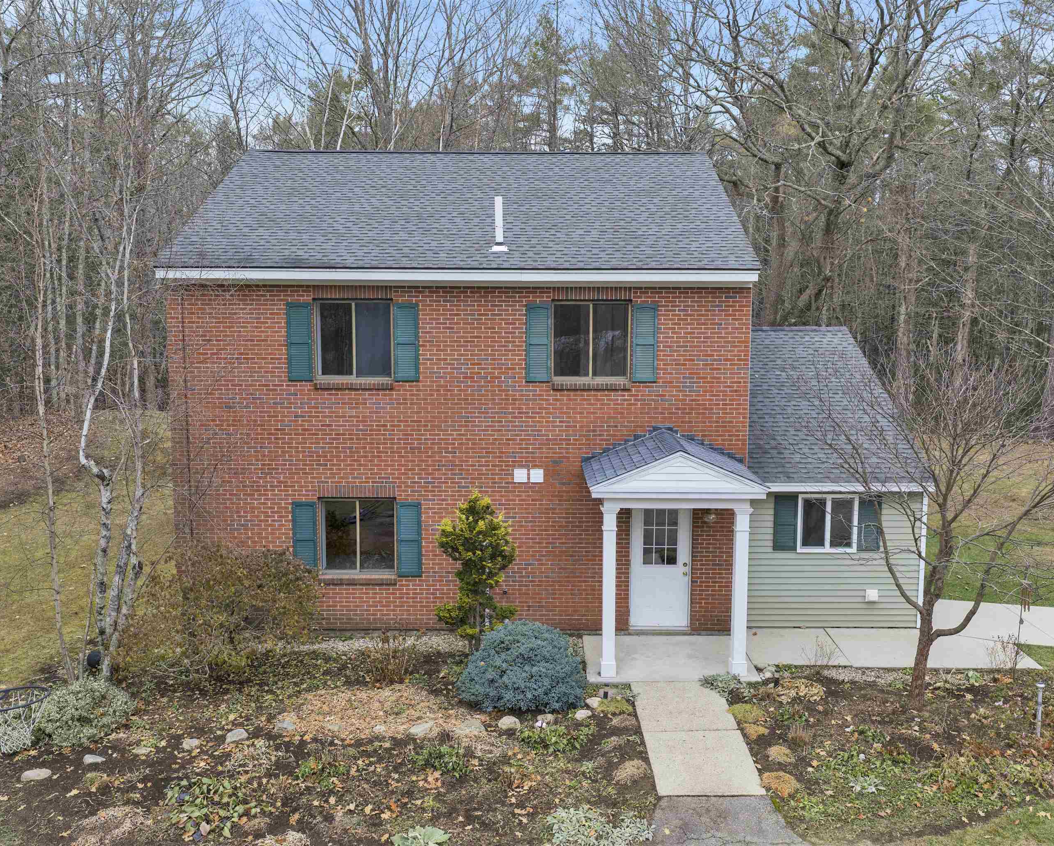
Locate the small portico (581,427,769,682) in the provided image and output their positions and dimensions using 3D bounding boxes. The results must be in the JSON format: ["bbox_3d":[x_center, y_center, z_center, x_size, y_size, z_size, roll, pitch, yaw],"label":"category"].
[{"bbox_3d":[2.010,1.906,14.372,2.398,3.355,2.282,0,7,0],"label":"small portico"}]

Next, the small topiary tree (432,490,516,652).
[{"bbox_3d":[-0.769,2.260,14.880,1.253,2.494,1.120,0,7,0],"label":"small topiary tree"}]

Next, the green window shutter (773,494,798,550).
[{"bbox_3d":[4.140,1.604,15.842,0.380,0.890,0.040,0,7,0],"label":"green window shutter"}]

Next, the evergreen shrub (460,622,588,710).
[{"bbox_3d":[-0.089,3.245,13.861,1.814,0.881,1.650,0,7,0],"label":"evergreen shrub"}]

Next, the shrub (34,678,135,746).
[{"bbox_3d":[-5.672,3.585,12.637,1.230,0.580,1.150,0,7,0],"label":"shrub"}]

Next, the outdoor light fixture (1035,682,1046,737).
[{"bbox_3d":[6.392,3.559,12.252,0.120,0.719,0.120,0,7,0],"label":"outdoor light fixture"}]

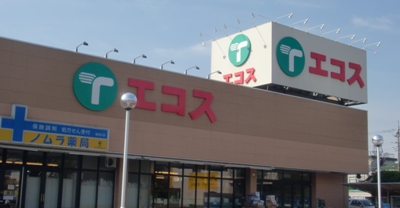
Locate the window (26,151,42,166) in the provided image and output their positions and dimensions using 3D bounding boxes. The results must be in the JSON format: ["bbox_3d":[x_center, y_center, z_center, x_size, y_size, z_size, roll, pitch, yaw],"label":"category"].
[{"bbox_3d":[-8.117,2.690,27.275,0.854,0.714,0.100,9,-13,-37],"label":"window"}]

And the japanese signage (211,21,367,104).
[{"bbox_3d":[6.960,-2.354,42.843,10.410,4.332,6.529,10,-13,-37],"label":"japanese signage"}]

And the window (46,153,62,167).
[{"bbox_3d":[-7.451,2.843,28.421,0.861,0.712,0.100,10,-13,-37],"label":"window"}]

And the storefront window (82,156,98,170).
[{"bbox_3d":[-5.844,3.178,29.627,0.936,0.742,0.100,10,-13,-37],"label":"storefront window"}]

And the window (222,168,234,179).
[{"bbox_3d":[1.757,4.317,34.925,0.877,0.676,0.100,9,-13,-37],"label":"window"}]

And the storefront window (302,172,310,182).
[{"bbox_3d":[7.659,5.284,39.882,0.852,0.714,0.100,10,-13,-37],"label":"storefront window"}]

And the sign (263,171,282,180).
[{"bbox_3d":[4.851,4.779,37.044,1.750,0.547,0.080,9,-13,-37],"label":"sign"}]

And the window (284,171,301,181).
[{"bbox_3d":[6.445,4.999,38.571,1.774,0.702,0.100,9,-13,-37],"label":"window"}]

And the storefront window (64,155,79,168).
[{"bbox_3d":[-6.605,2.934,28.447,0.768,0.721,0.100,9,-13,-37],"label":"storefront window"}]

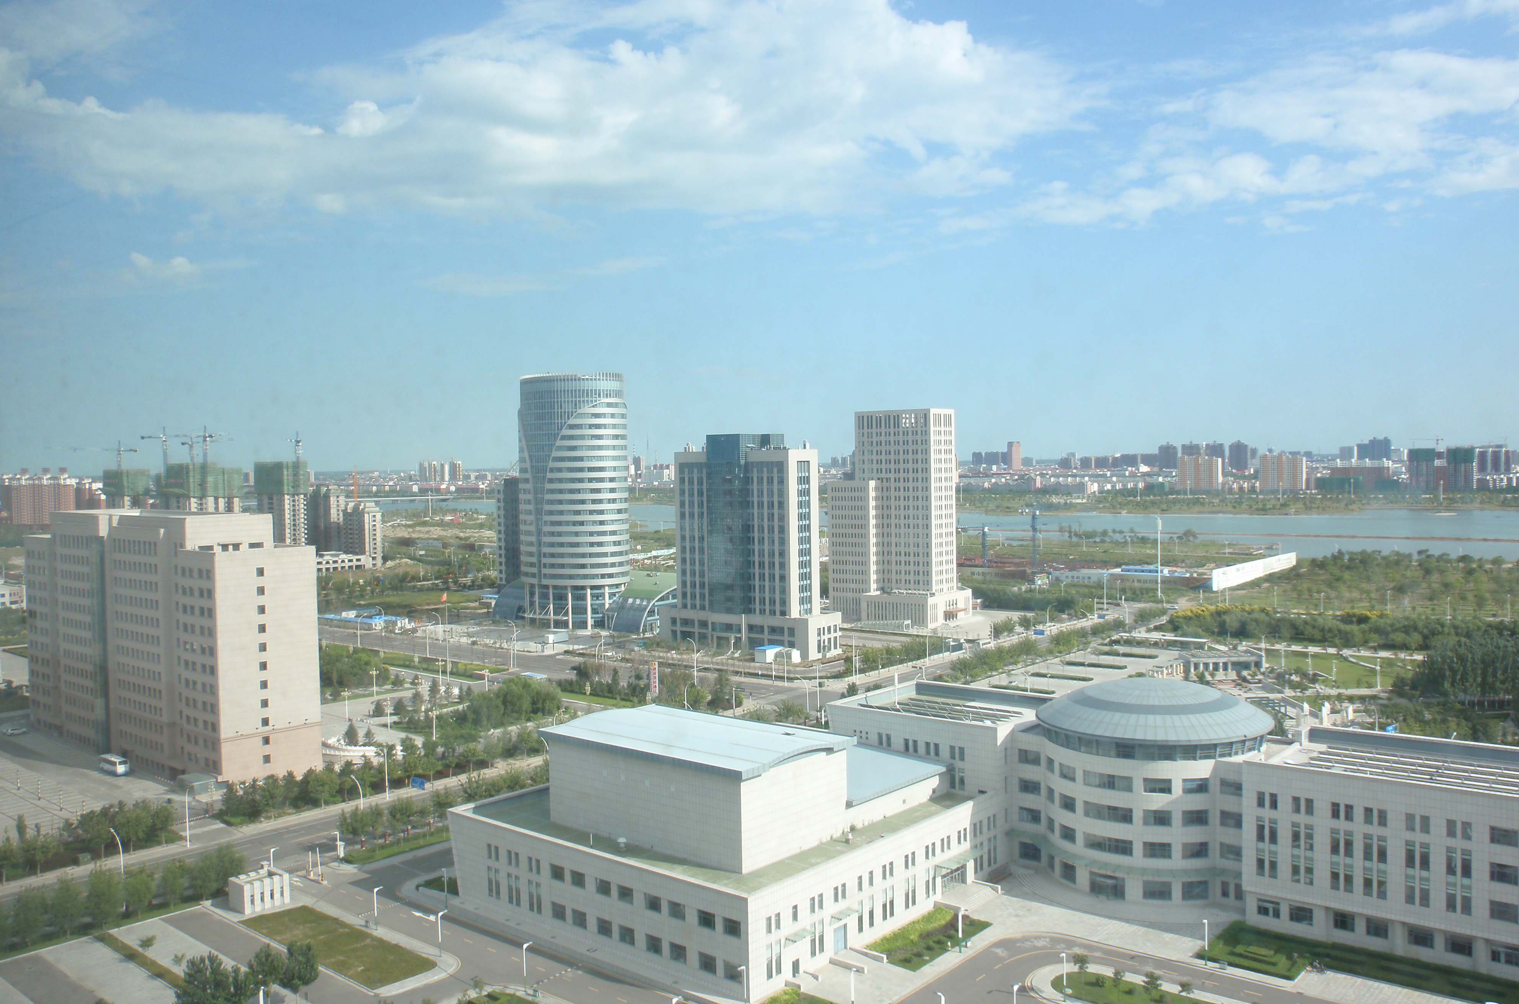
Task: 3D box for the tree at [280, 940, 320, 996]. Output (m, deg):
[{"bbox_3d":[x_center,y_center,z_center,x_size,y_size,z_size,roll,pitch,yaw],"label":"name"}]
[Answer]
[{"bbox_3d":[-55.020,56.430,146.300,4.430,8.070,4.430,-2,2,-21],"label":"tree"}]

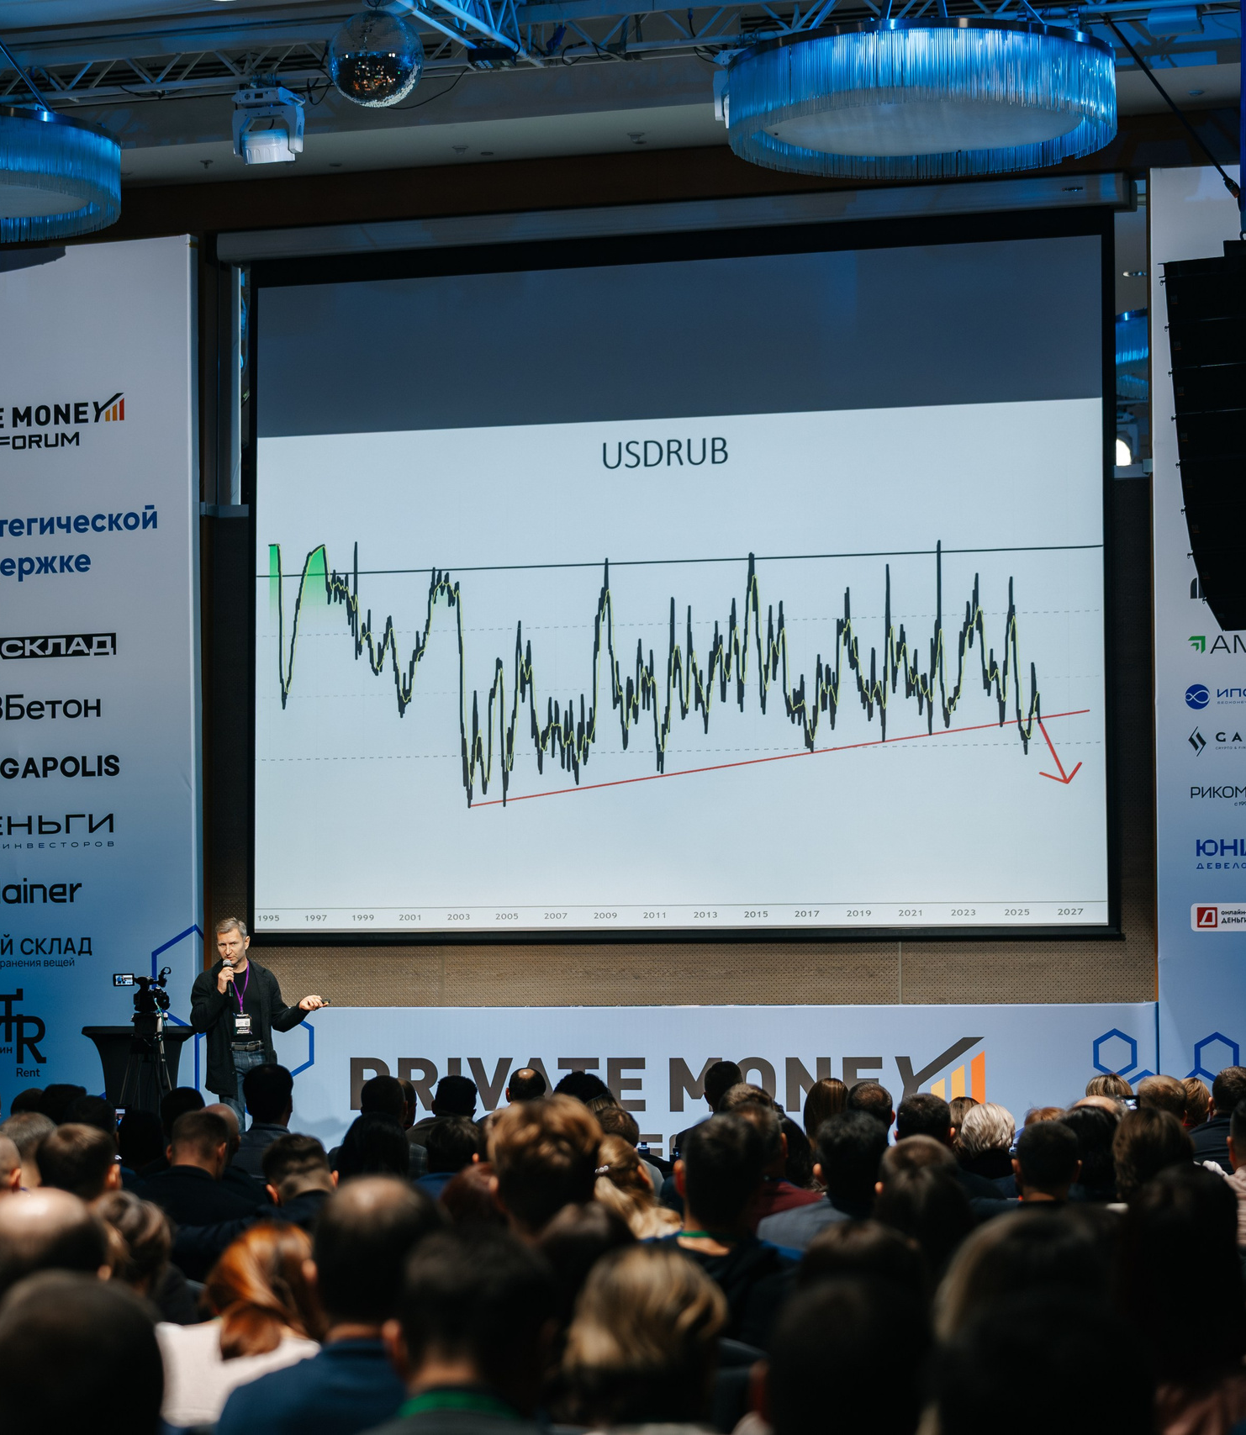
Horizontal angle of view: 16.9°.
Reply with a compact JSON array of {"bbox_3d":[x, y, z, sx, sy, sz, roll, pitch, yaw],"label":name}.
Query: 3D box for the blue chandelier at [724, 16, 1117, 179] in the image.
[{"bbox_3d":[1.398,-2.897,19.684,1.829,0.377,1.829,0,-4,0],"label":"blue chandelier"}]

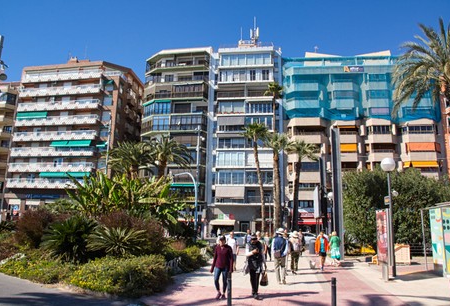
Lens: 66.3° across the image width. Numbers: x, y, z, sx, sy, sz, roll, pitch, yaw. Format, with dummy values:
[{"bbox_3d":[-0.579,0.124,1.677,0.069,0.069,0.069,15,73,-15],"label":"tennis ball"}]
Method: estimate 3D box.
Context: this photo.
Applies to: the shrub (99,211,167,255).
[{"bbox_3d":[-3.454,3.235,13.101,2.400,2.050,2.000,1,-12,0],"label":"shrub"}]

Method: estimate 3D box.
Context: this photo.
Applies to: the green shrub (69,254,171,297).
[{"bbox_3d":[-3.104,3.641,10.457,2.700,0.950,2.000,1,-12,0],"label":"green shrub"}]

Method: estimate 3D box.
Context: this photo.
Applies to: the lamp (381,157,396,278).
[{"bbox_3d":[6.860,2.583,14.197,0.600,4.900,0.600,1,-12,0],"label":"lamp"}]

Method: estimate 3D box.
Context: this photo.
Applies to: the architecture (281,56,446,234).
[{"bbox_3d":[23.235,-0.146,64.545,24.500,32.000,15.000,0,-12,4],"label":"architecture"}]

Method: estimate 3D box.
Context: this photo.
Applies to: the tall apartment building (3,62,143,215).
[{"bbox_3d":[-29.576,-0.327,72.670,22.100,34.300,16.000,-1,-13,10],"label":"tall apartment building"}]

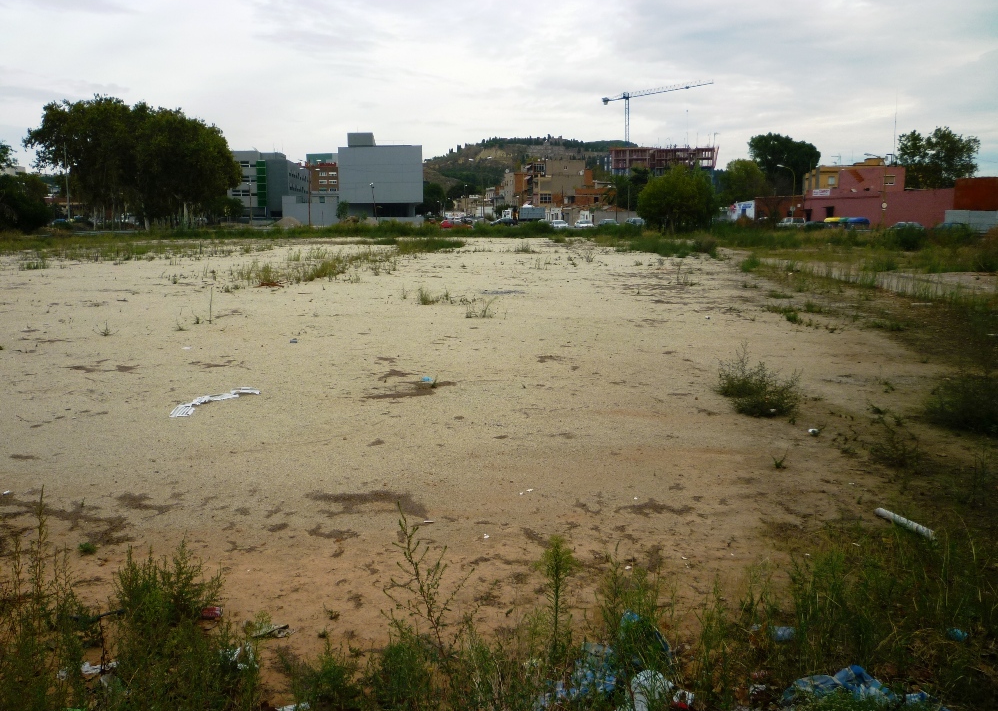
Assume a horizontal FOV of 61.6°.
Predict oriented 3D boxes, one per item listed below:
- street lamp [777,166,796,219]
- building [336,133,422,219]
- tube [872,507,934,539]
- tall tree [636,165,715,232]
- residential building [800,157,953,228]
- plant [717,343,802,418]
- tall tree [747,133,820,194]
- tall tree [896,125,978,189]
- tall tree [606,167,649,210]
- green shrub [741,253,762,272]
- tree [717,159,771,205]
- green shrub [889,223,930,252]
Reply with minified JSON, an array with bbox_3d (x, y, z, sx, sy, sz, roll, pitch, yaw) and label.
[{"bbox_3d":[35.772,-19.547,104.200,2.300,8.302,0.350,-2,10,-10],"label":"street lamp"},{"bbox_3d":[-22.980,-34.583,166.569,16.600,17.218,16.000,0,10,-3],"label":"building"},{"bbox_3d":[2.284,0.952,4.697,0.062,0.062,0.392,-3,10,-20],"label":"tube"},{"bbox_3d":[17.783,-15.704,84.566,7.466,6.853,7.466,2,10,12],"label":"tall tree"},{"bbox_3d":[45.000,-18.000,95.334,9.000,8.200,21.000,-5,11,-25],"label":"residential building"},{"bbox_3d":[2.478,0.183,7.986,0.777,0.583,0.777,3,10,17],"label":"plant"},{"bbox_3d":[50.661,-31.133,148.896,12.518,16.291,12.518,3,10,18],"label":"tall tree"},{"bbox_3d":[55.481,-22.167,105.787,9.856,12.941,9.856,5,11,27],"label":"tall tree"},{"bbox_3d":[20.775,-25.542,135.641,6.451,9.672,6.451,1,10,8],"label":"tall tree"},{"bbox_3d":[8.372,-3.098,27.715,0.693,0.495,0.693,3,10,16],"label":"green shrub"},{"bbox_3d":[41.533,-27.545,142.402,8.714,11.374,8.714,3,10,16],"label":"tree"},{"bbox_3d":[18.951,-5.397,38.640,1.667,1.296,1.600,5,11,26],"label":"green shrub"}]

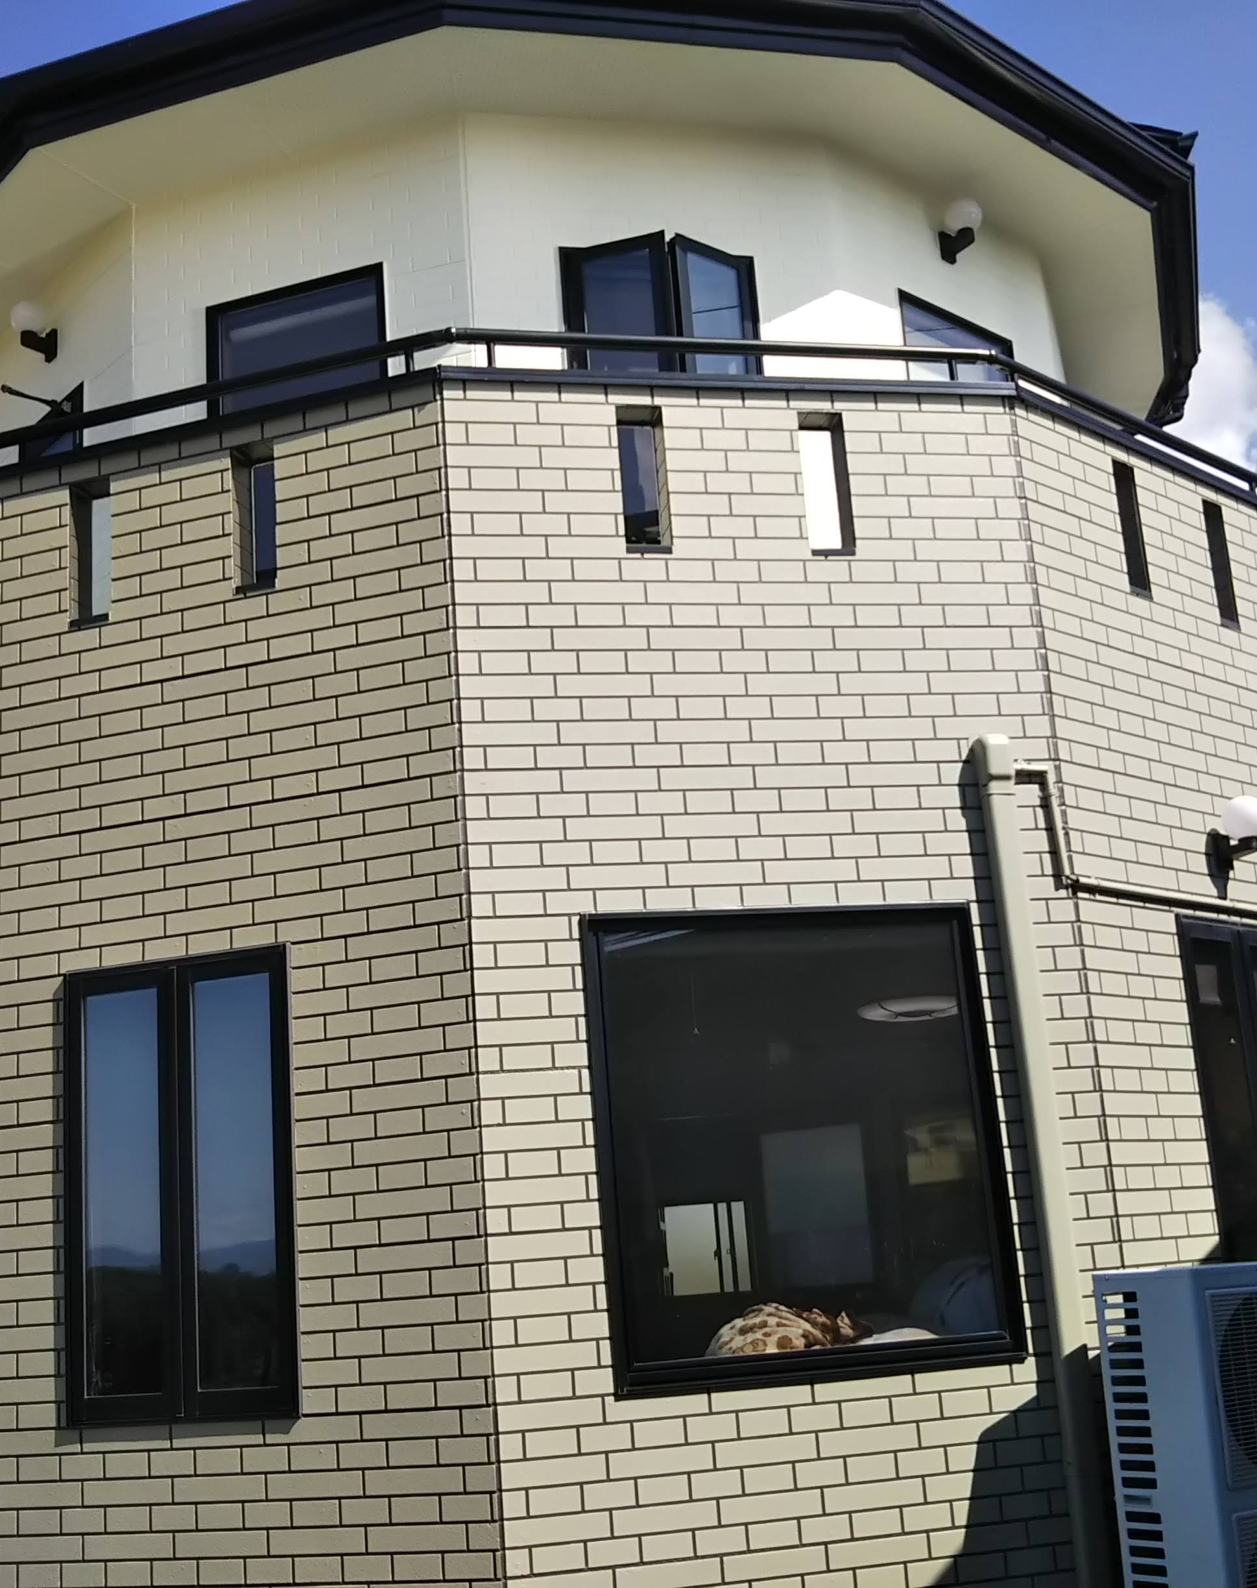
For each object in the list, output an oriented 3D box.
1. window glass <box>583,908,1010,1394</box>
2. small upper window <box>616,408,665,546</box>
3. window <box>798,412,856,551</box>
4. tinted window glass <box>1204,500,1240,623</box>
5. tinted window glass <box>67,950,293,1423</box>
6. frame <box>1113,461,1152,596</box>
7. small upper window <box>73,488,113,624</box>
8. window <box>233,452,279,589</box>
[{"bbox_3d":[0.513,1.015,5.444,1.200,1.321,0.080,-1,-15,-13],"label":"window glass"},{"bbox_3d":[0.043,-0.997,5.955,0.145,0.480,0.090,-1,-14,-13],"label":"small upper window"},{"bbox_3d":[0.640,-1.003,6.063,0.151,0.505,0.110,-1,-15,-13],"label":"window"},{"bbox_3d":[2.232,-0.859,7.025,0.142,0.515,0.090,9,-19,-41],"label":"tinted window glass"},{"bbox_3d":[-1.333,1.172,5.519,0.780,1.365,0.090,-9,-15,17],"label":"tinted window glass"},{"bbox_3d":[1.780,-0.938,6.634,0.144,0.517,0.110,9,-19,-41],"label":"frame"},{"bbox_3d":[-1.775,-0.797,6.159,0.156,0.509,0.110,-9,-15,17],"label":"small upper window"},{"bbox_3d":[-1.191,-0.881,6.006,0.158,0.505,0.130,-9,-15,17],"label":"window"}]

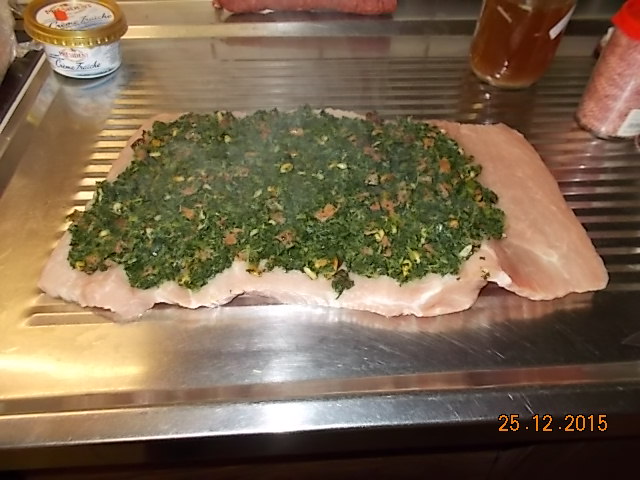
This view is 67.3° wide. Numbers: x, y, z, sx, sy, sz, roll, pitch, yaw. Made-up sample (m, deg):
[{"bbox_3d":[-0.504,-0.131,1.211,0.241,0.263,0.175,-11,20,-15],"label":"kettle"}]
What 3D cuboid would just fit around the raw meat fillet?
[{"bbox_3d":[0.004,-0.034,0.369,0.378,0.031,0.206,-1,48,-3],"label":"raw meat fillet"}]

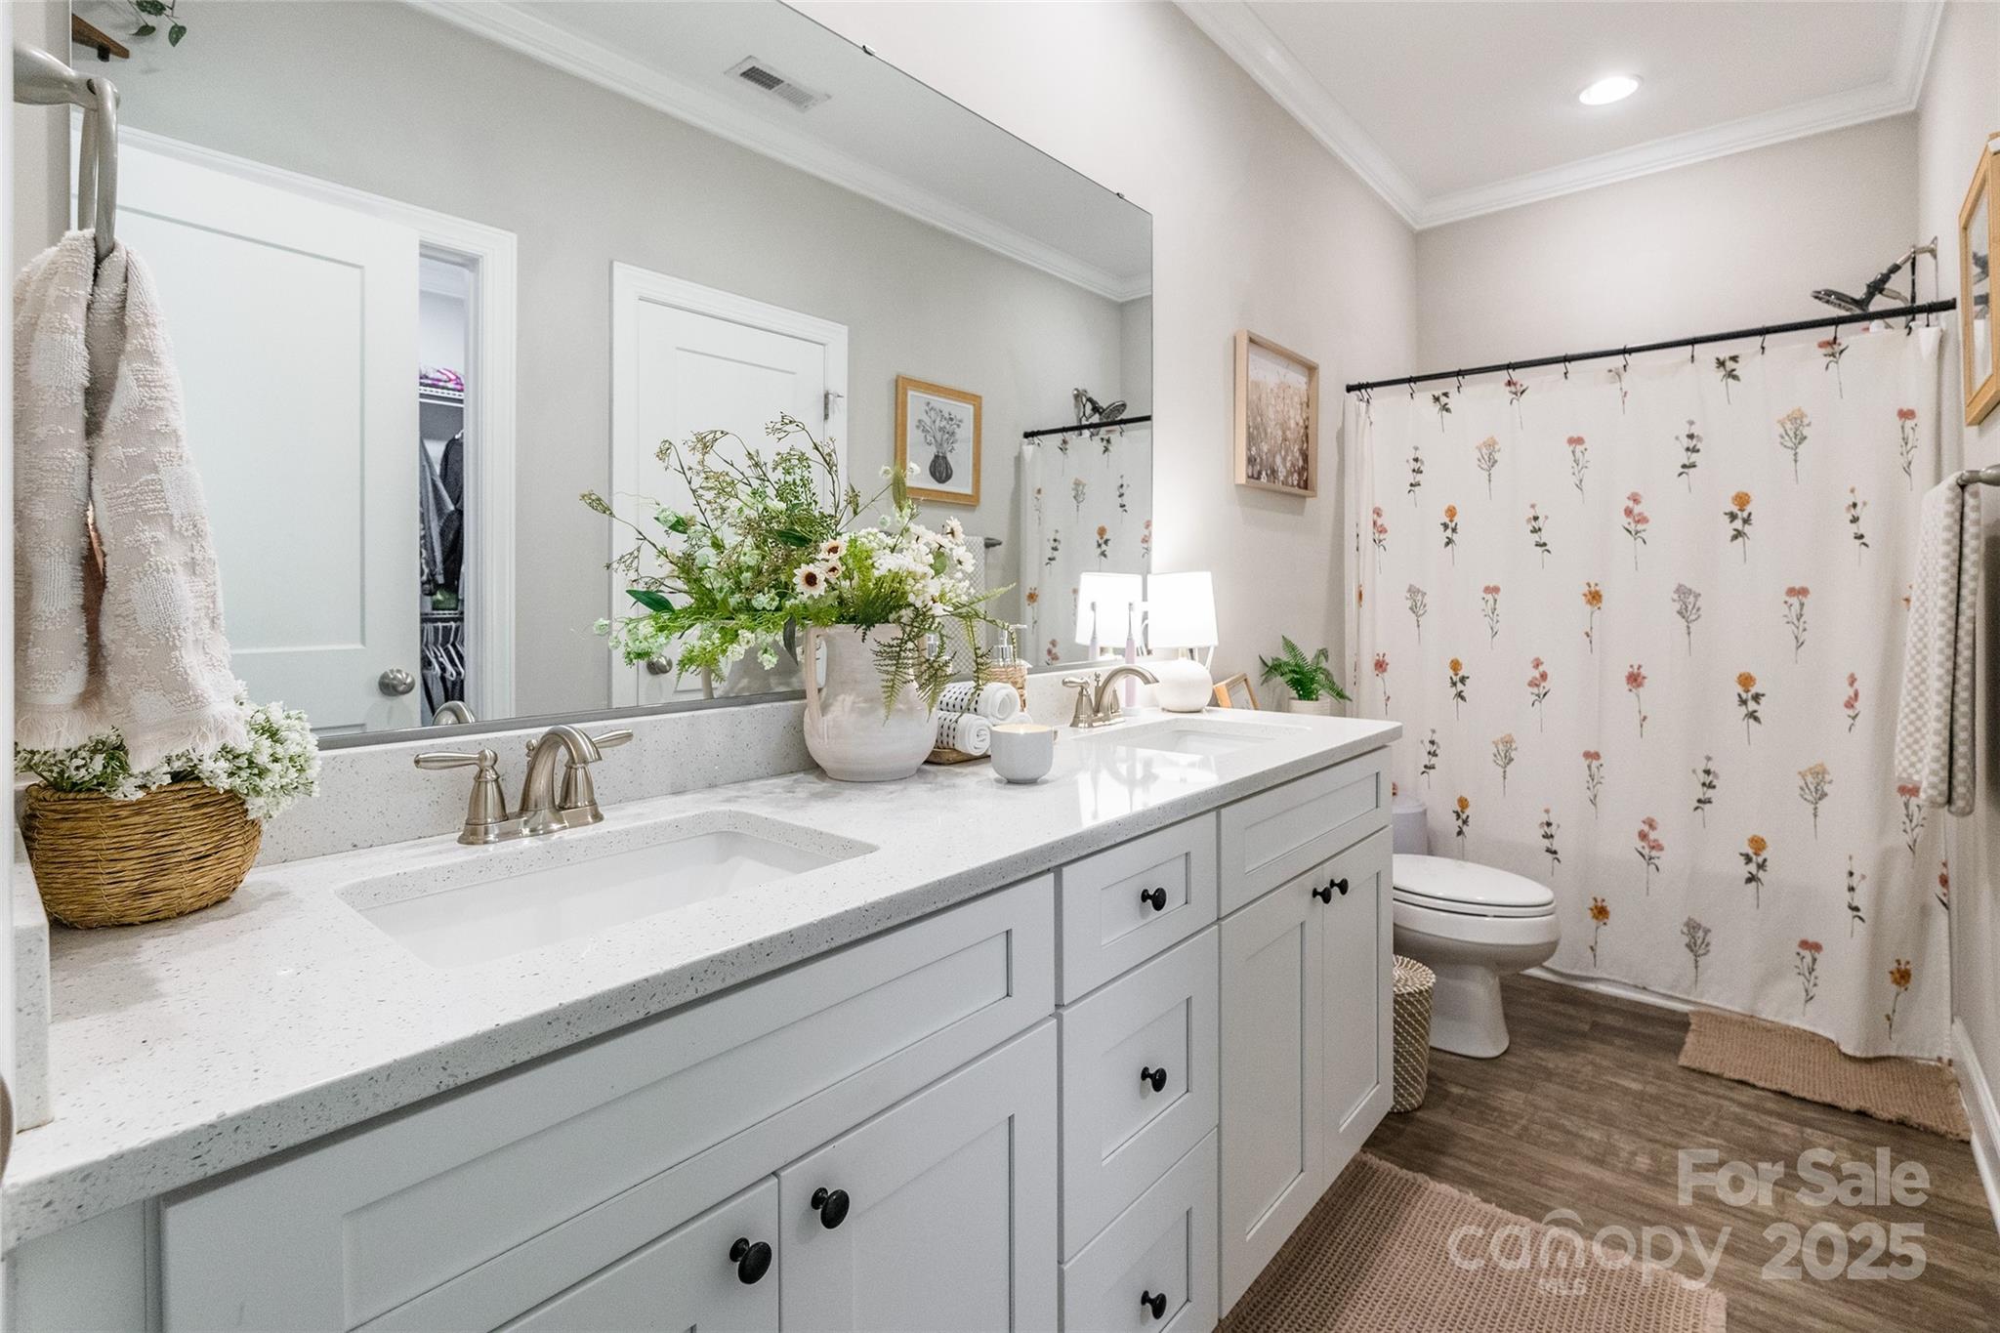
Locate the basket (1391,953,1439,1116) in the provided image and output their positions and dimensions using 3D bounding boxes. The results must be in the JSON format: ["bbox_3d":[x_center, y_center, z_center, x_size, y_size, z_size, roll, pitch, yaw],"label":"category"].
[{"bbox_3d":[0.962,0.893,2.199,0.235,0.265,0.235,4,6,42],"label":"basket"}]

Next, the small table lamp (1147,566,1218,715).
[{"bbox_3d":[0.441,-0.064,2.150,0.170,0.330,0.170,0,5,0],"label":"small table lamp"}]

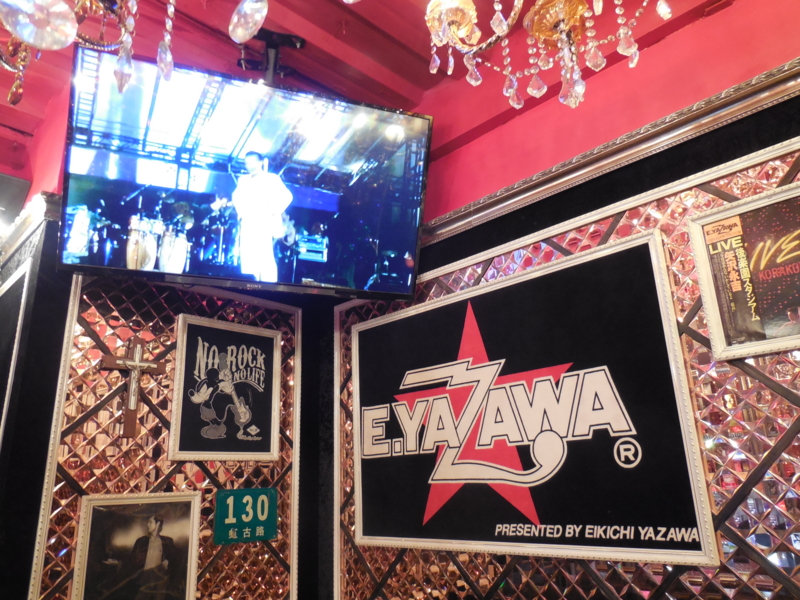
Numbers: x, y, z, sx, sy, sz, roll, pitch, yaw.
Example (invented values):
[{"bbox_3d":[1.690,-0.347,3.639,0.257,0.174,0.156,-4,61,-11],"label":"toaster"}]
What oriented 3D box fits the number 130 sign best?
[{"bbox_3d":[-0.550,0.780,2.094,0.010,0.180,0.252,-19,-24,42],"label":"number 130 sign"}]

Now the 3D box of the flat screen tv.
[{"bbox_3d":[-0.385,-0.314,1.613,0.950,0.557,0.065,4,3,-20],"label":"flat screen tv"}]

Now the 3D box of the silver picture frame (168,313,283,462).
[{"bbox_3d":[-0.631,0.336,2.163,0.030,0.509,0.435,-19,-24,42],"label":"silver picture frame"}]

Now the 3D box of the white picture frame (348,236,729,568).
[{"bbox_3d":[0.268,0.355,1.838,1.194,0.792,0.030,-19,-24,42],"label":"white picture frame"}]

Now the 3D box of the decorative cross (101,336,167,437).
[{"bbox_3d":[-0.883,0.284,1.912,0.030,0.334,0.212,-19,-24,42],"label":"decorative cross"}]

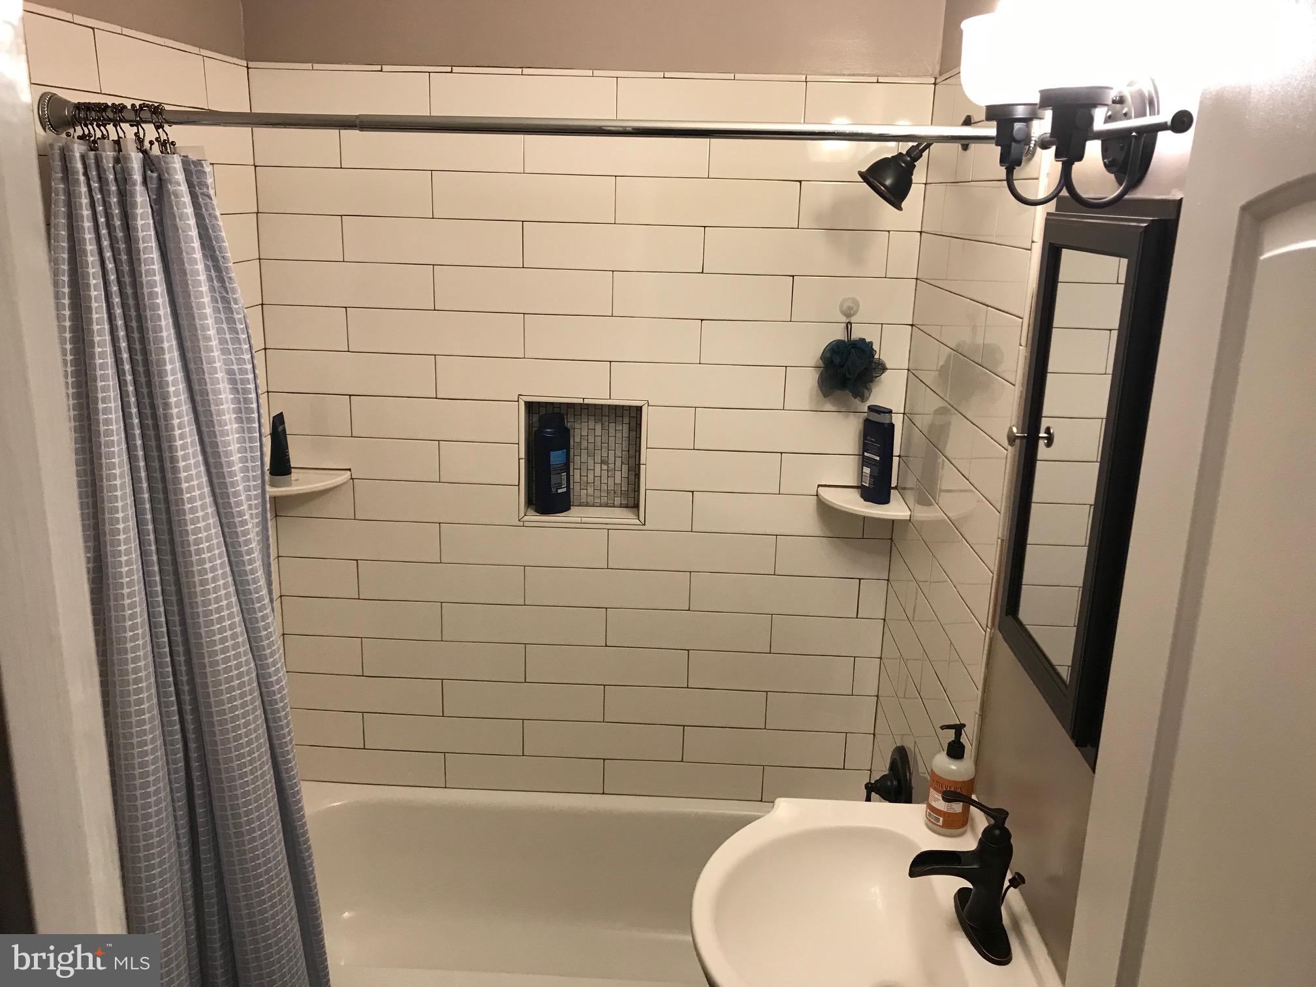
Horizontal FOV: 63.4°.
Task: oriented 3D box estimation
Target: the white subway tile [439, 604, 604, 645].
[{"bbox_3d":[-0.332,0.325,2.650,0.409,0.101,0.009,2,15,1],"label":"white subway tile"}]

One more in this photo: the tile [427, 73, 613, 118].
[{"bbox_3d":[-0.294,-0.859,2.329,0.406,0.100,0.010,2,15,1],"label":"tile"}]

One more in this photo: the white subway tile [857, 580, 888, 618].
[{"bbox_3d":[0.522,0.257,2.592,0.066,0.101,0.010,2,15,1],"label":"white subway tile"}]

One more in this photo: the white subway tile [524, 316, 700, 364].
[{"bbox_3d":[-0.104,-0.357,2.450,0.406,0.101,0.010,2,15,1],"label":"white subway tile"}]

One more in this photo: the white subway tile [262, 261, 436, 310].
[{"bbox_3d":[-0.710,-0.477,2.439,0.398,0.101,0.010,2,15,1],"label":"white subway tile"}]

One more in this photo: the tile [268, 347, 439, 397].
[{"bbox_3d":[-0.719,-0.281,2.502,0.398,0.101,0.009,2,15,1],"label":"tile"}]

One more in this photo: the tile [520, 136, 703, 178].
[{"bbox_3d":[-0.090,-0.752,2.345,0.406,0.100,0.010,2,15,1],"label":"tile"}]

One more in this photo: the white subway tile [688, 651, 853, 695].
[{"bbox_3d":[0.278,0.446,2.656,0.406,0.100,0.010,2,15,1],"label":"white subway tile"}]

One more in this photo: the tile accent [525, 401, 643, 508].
[{"bbox_3d":[-0.176,-0.100,2.616,0.277,0.275,0.010,2,15,1],"label":"tile accent"}]

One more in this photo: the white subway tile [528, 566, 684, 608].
[{"bbox_3d":[-0.124,0.233,2.619,0.405,0.101,0.009,2,15,1],"label":"white subway tile"}]

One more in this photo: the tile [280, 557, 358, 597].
[{"bbox_3d":[-0.832,0.208,2.623,0.193,0.100,0.009,2,15,1],"label":"tile"}]

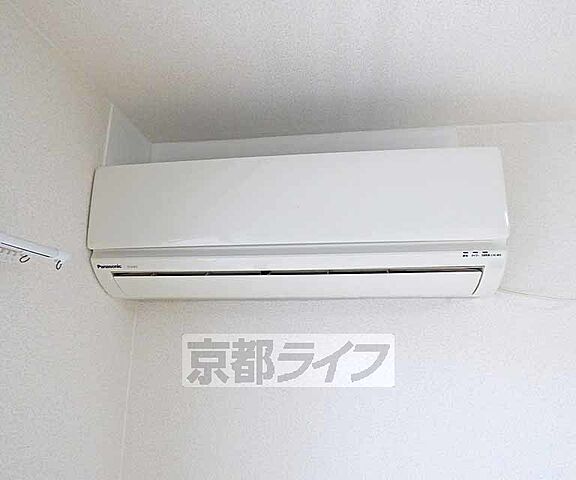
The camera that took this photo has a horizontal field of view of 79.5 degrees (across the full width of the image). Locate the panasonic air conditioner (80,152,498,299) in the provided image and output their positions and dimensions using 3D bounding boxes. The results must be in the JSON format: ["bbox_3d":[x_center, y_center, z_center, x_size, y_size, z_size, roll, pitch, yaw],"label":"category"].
[{"bbox_3d":[0.008,-0.011,0.758,0.800,0.272,0.215,-1,-13,6],"label":"panasonic air conditioner"}]

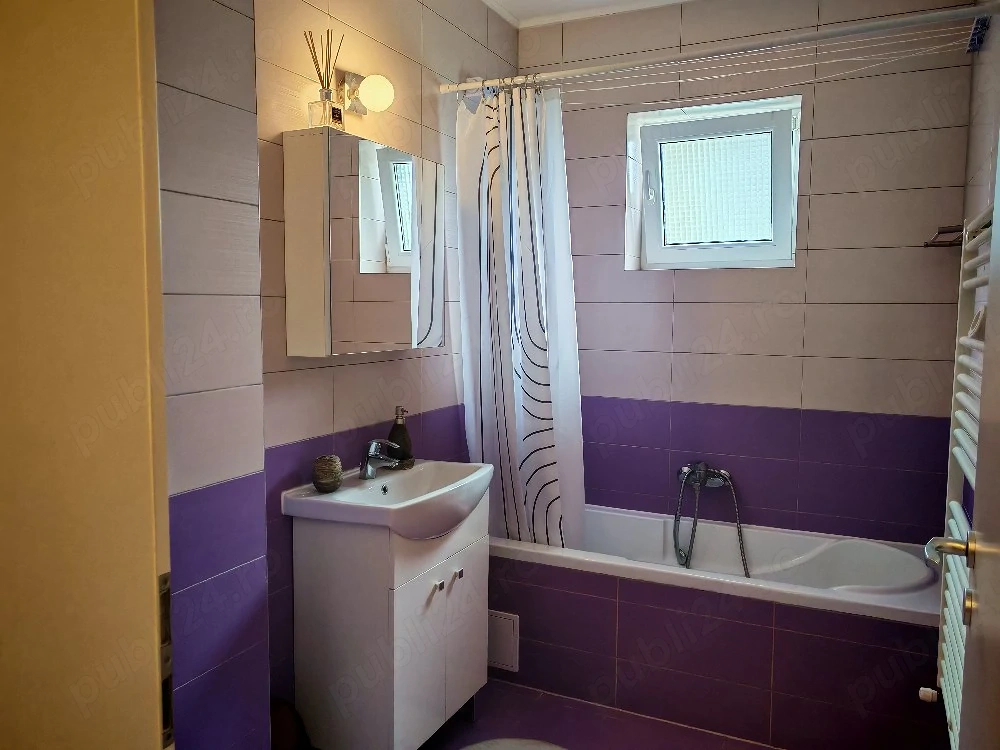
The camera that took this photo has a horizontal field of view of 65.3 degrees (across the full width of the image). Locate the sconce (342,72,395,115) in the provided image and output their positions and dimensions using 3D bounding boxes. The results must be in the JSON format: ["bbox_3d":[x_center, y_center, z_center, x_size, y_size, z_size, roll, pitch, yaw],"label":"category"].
[{"bbox_3d":[-0.383,-0.825,2.289,0.156,0.112,0.108,3,6,26],"label":"sconce"}]

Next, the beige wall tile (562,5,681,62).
[{"bbox_3d":[0.491,-1.393,3.180,0.501,0.171,0.010,3,6,26],"label":"beige wall tile"}]

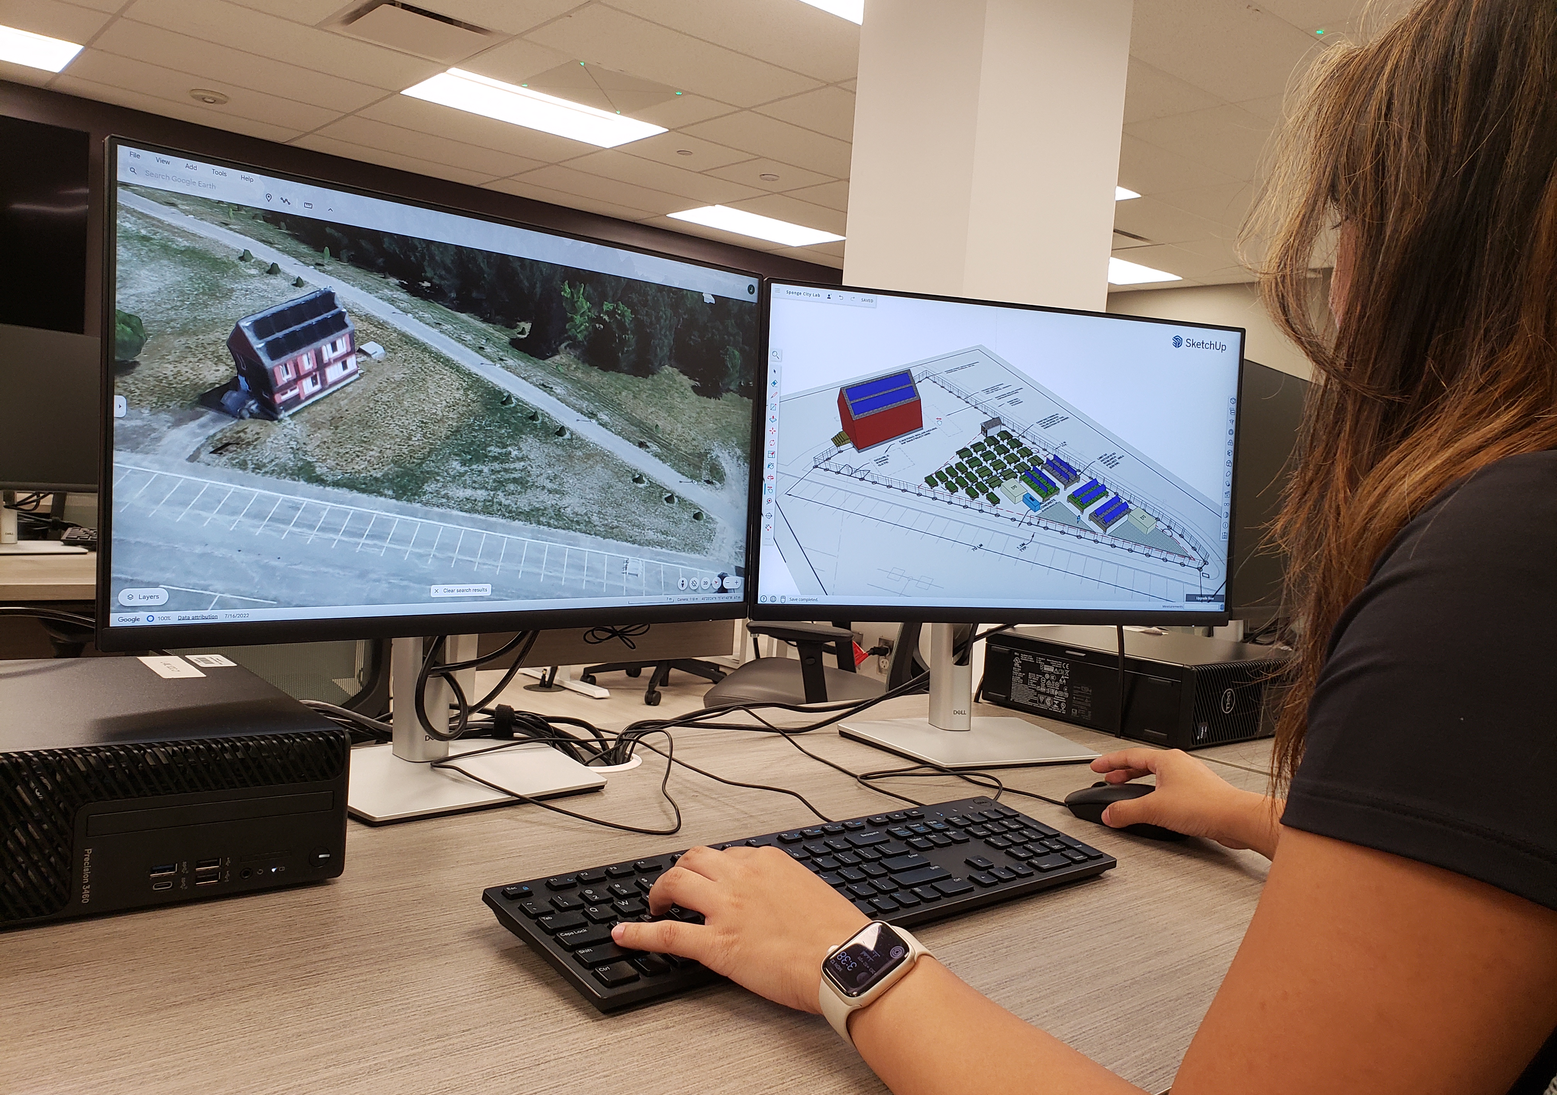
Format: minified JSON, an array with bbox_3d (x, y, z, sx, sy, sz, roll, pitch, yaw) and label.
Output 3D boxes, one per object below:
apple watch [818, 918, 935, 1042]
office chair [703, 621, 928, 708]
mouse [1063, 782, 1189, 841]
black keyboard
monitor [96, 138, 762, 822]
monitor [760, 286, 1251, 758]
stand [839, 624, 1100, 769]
[{"bbox_3d":[0.050,0.208,0.545,0.054,0.049,0.040,-32,26,-19],"label":"apple watch"},{"bbox_3d":[0.088,0.338,2.853,0.620,0.960,0.640,5,4,25],"label":"office chair"},{"bbox_3d":[0.290,0.210,0.970,0.063,0.037,0.114,1,5,-39],"label":"mouse"},{"bbox_3d":[0.040,0.220,0.765,0.442,0.024,0.128,0,10,-41],"label":"black keyboard"},{"bbox_3d":[-0.249,-0.031,0.936,0.538,0.452,0.175,0,5,-43],"label":"monitor"},{"bbox_3d":[0.220,-0.019,1.210,0.538,0.452,0.175,2,4,-19],"label":"monitor"},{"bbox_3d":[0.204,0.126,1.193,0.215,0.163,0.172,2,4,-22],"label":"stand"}]

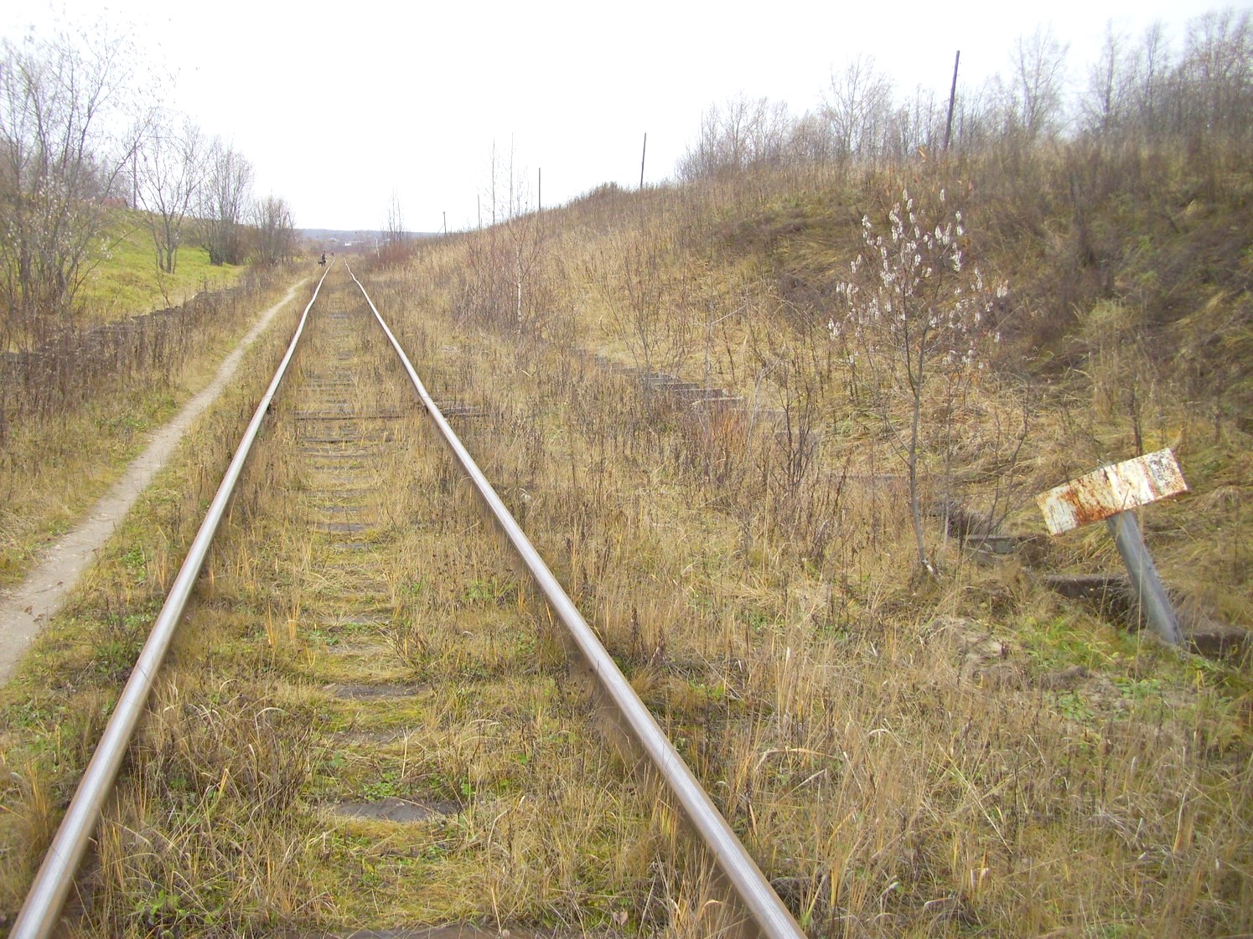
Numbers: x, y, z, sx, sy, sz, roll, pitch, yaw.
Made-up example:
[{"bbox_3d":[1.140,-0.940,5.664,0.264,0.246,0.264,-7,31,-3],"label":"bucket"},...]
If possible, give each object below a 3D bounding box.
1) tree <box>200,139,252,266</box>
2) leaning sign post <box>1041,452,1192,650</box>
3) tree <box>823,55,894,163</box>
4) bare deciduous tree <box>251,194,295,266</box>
[{"bbox_3d":[-32.754,-21.615,100.172,4.200,9.950,4.200,-1,10,-18],"label":"tree"},{"bbox_3d":[2.379,0.400,5.717,0.610,0.840,0.140,-24,4,23],"label":"leaning sign post"},{"bbox_3d":[10.808,-16.285,56.650,3.300,5.200,3.300,3,10,10],"label":"tree"},{"bbox_3d":[-31.585,-21.192,109.487,3.800,6.160,3.800,-1,10,-16],"label":"bare deciduous tree"}]

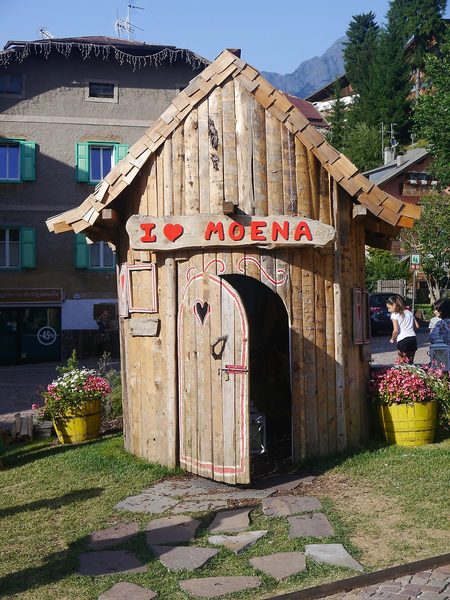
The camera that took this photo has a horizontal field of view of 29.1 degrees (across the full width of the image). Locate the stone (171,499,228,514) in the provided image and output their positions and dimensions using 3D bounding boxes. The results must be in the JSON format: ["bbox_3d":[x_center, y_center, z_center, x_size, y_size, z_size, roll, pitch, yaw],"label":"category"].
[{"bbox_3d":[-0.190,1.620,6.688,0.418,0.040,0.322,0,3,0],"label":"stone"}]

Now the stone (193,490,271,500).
[{"bbox_3d":[0.057,1.476,6.485,0.623,0.040,0.212,0,0,-11],"label":"stone"}]

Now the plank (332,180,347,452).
[{"bbox_3d":[1.046,0.156,7.950,0.090,2.504,0.070,-2,0,-35],"label":"plank"}]

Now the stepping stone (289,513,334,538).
[{"bbox_3d":[0.603,1.642,6.231,0.325,0.040,0.590,0,3,0],"label":"stepping stone"}]

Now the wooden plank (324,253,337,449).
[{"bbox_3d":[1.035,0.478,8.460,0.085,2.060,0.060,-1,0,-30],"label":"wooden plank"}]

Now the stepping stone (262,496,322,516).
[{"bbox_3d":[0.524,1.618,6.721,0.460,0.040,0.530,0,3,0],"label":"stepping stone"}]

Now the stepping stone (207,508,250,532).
[{"bbox_3d":[0.066,1.500,5.860,0.245,0.040,0.574,0,0,9],"label":"stepping stone"}]

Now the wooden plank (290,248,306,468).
[{"bbox_3d":[0.629,0.491,7.463,0.115,1.825,0.050,0,0,-20],"label":"wooden plank"}]

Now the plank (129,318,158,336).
[{"bbox_3d":[-0.719,0.250,7.743,0.360,0.156,0.035,0,1,44],"label":"plank"}]

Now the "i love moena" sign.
[{"bbox_3d":[0.059,-0.612,7.800,1.890,0.310,0.060,-1,0,0],"label":"\"i love moena\" sign"}]

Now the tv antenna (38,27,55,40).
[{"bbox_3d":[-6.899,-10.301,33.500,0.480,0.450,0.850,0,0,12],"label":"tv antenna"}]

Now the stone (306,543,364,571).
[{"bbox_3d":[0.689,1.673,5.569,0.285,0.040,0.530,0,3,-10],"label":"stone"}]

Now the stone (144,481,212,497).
[{"bbox_3d":[-0.323,1.468,6.702,0.478,0.040,0.501,0,0,23],"label":"stone"}]

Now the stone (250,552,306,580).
[{"bbox_3d":[0.382,1.583,5.107,0.350,0.045,0.412,-1,3,-24],"label":"stone"}]

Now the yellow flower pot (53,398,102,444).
[{"bbox_3d":[-1.543,1.270,9.100,0.540,0.440,0.540,-1,0,0],"label":"yellow flower pot"}]

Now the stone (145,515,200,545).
[{"bbox_3d":[-0.346,1.553,5.773,0.362,0.045,0.627,0,3,3],"label":"stone"}]

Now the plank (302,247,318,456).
[{"bbox_3d":[0.774,0.468,7.800,0.120,1.899,0.050,-1,0,-27],"label":"plank"}]

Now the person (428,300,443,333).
[{"bbox_3d":[2.722,0.704,11.000,0.420,1.400,0.280,0,0,-25],"label":"person"}]

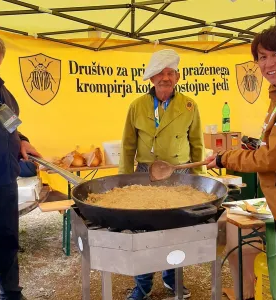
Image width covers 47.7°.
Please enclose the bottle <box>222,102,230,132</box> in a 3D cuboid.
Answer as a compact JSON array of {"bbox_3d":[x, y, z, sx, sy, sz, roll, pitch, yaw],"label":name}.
[{"bbox_3d":[0.981,-0.367,3.480,0.087,0.334,0.087,-1,6,0],"label":"bottle"}]

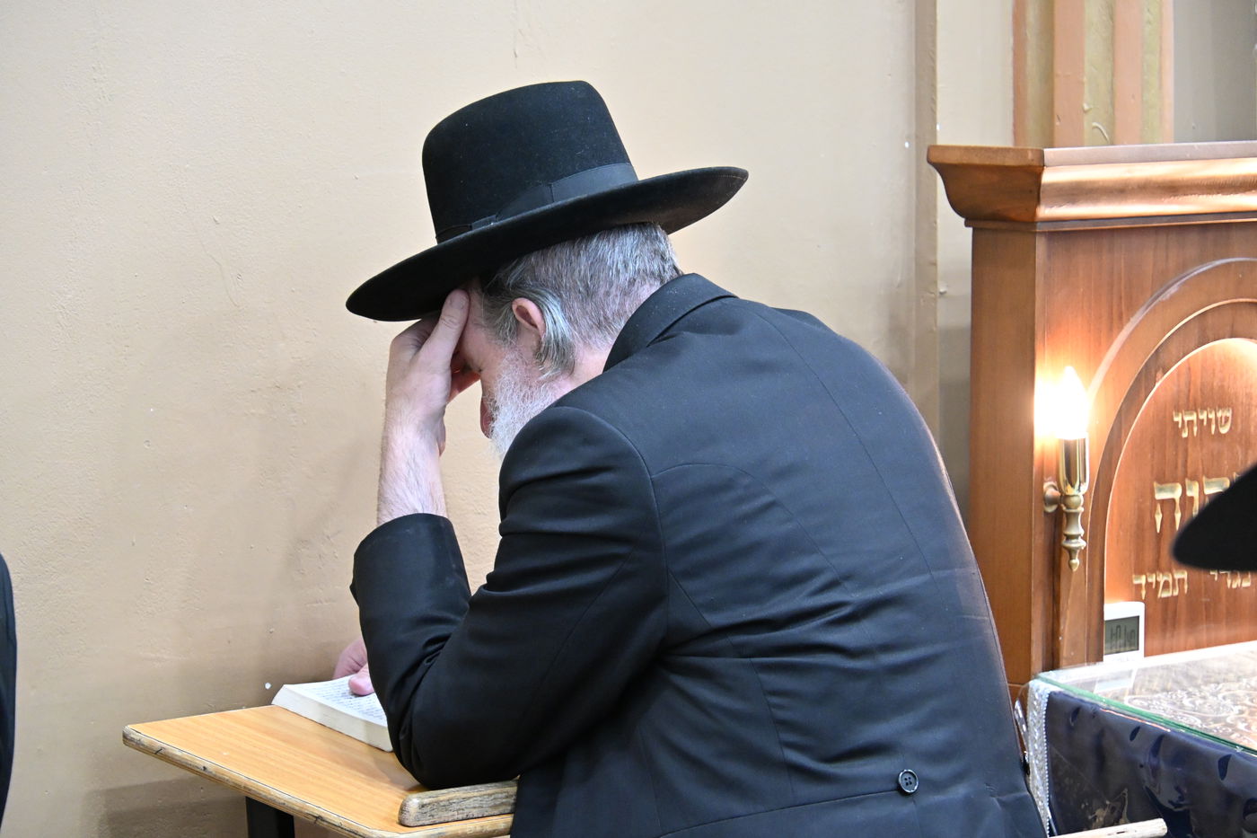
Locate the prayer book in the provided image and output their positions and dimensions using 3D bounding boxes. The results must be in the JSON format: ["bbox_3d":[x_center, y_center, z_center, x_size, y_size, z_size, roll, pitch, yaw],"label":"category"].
[{"bbox_3d":[-0.190,0.269,4.895,0.235,0.030,0.175,-5,17,-42],"label":"prayer book"}]

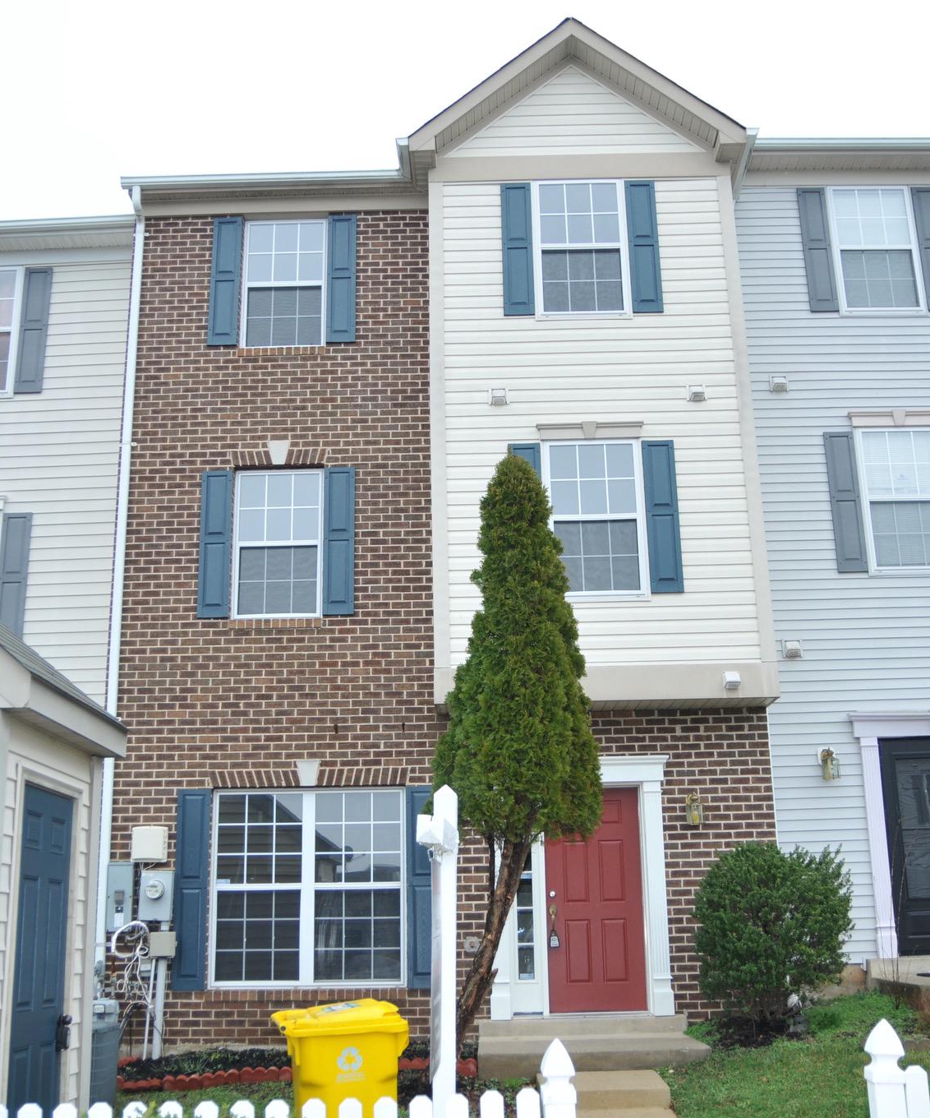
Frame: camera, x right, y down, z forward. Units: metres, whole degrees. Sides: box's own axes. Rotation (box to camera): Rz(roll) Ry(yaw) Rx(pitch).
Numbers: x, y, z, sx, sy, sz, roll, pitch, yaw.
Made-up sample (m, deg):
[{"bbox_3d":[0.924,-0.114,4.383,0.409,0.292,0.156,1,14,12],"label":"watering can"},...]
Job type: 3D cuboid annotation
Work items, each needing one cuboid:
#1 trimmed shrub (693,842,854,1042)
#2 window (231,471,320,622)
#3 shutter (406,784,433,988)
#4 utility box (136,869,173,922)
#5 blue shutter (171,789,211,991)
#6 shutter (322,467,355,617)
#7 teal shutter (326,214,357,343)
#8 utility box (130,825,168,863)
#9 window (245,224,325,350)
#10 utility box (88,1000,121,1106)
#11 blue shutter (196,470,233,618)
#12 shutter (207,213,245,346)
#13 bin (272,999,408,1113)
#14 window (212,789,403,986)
[{"bbox_3d":[2.756,3.361,10.361,1.420,1.660,1.400,-1,-15,-1],"label":"trimmed shrub"},{"bbox_3d":[-1.859,-0.150,11.565,0.880,1.490,0.090,-1,-15,0],"label":"window"},{"bbox_3d":[-0.382,2.986,10.604,0.300,1.770,0.040,-1,-15,0],"label":"shutter"},{"bbox_3d":[-2.798,3.041,10.547,0.300,0.460,0.190,-1,-15,0],"label":"utility box"},{"bbox_3d":[-2.489,3.013,10.624,0.300,1.770,0.040,-1,-15,0],"label":"blue shutter"},{"bbox_3d":[-1.238,-0.174,11.470,0.300,1.480,0.040,-1,-15,0],"label":"shutter"},{"bbox_3d":[-1.335,-3.060,12.709,0.305,1.520,0.040,-1,-15,-1],"label":"teal shutter"},{"bbox_3d":[-2.895,2.614,10.695,0.300,0.320,0.130,-1,-15,0],"label":"utility box"},{"bbox_3d":[-1.907,-2.898,12.310,0.870,1.460,0.090,-1,-15,0],"label":"window"},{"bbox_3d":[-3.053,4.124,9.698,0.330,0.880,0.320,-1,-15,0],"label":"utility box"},{"bbox_3d":[-2.555,-0.162,11.939,0.305,1.540,0.040,-1,-15,-1],"label":"blue shutter"},{"bbox_3d":[-2.599,-3.022,12.688,0.305,1.515,0.040,-1,-15,-1],"label":"shutter"},{"bbox_3d":[-0.735,3.060,6.686,0.770,1.060,0.640,2,-15,-11],"label":"bin"},{"bbox_3d":[-1.492,3.125,11.149,1.840,1.820,0.100,-1,-15,-1],"label":"window"}]

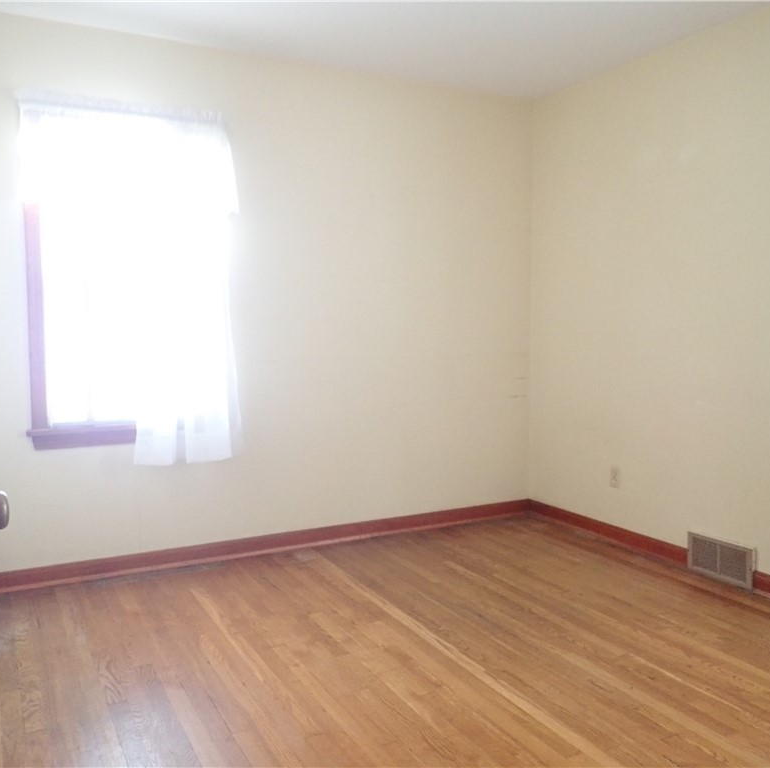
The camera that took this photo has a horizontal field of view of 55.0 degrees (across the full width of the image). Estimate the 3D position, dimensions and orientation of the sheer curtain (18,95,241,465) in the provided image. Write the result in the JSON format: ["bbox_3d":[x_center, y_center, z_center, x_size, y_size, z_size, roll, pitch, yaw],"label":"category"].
[{"bbox_3d":[-1.120,-0.445,3.325,0.925,1.565,0.120,-3,5,-27],"label":"sheer curtain"}]

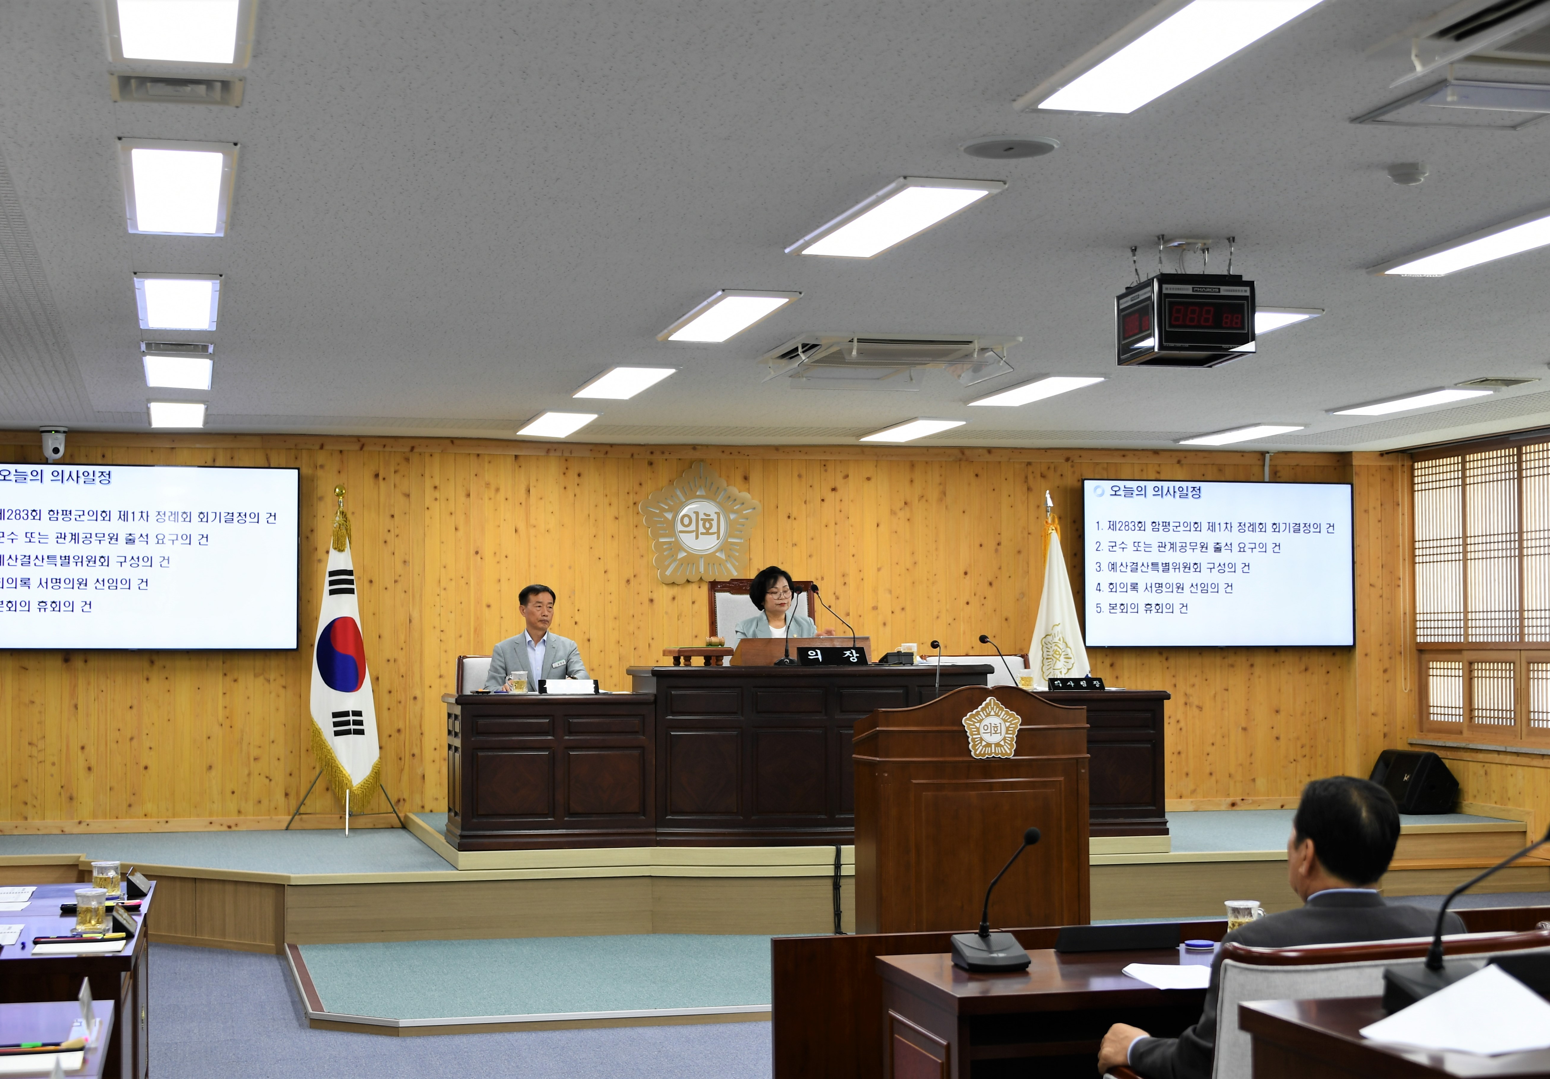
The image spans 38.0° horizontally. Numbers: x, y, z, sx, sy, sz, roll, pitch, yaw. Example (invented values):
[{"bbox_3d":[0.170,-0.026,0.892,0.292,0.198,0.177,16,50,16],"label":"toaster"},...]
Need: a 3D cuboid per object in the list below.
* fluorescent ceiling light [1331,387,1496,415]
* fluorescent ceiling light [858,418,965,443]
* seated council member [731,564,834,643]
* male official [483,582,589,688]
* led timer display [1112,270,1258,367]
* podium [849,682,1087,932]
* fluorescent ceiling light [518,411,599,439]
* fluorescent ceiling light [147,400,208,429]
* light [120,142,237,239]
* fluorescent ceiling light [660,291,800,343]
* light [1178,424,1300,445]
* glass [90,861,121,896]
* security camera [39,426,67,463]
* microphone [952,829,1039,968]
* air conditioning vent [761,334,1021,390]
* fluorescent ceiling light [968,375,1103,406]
[{"bbox_3d":[3.357,-0.724,11.904,0.310,0.036,1.220,1,-3,-15],"label":"fluorescent ceiling light"},{"bbox_3d":[0.805,-0.662,13.332,0.310,0.050,1.220,1,-3,-15],"label":"fluorescent ceiling light"},{"bbox_3d":[0.019,0.786,12.232,0.550,1.292,0.750,1,-3,-15],"label":"seated council member"},{"bbox_3d":[-1.244,0.911,11.760,0.550,1.320,0.720,1,-3,-15],"label":"male official"},{"bbox_3d":[1.339,-0.704,7.351,0.333,0.235,0.371,0,-3,-10],"label":"led timer display"},{"bbox_3d":[0.822,1.237,9.469,0.936,1.245,0.390,1,-3,-15],"label":"podium"},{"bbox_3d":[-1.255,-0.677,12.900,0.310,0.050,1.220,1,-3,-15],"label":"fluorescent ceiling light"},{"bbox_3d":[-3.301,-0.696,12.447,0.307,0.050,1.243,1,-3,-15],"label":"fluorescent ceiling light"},{"bbox_3d":[-1.741,-1.009,6.556,0.310,0.036,1.220,1,-3,-15],"label":"light"},{"bbox_3d":[-0.194,-0.882,9.018,0.310,0.036,1.220,1,-3,-15],"label":"fluorescent ceiling light"},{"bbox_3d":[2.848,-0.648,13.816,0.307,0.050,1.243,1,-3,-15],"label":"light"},{"bbox_3d":[-1.953,0.986,6.566,0.085,0.094,0.088,1,-3,-15],"label":"glass"},{"bbox_3d":[-4.185,-0.554,13.059,0.155,0.200,0.155,1,-3,-25],"label":"security camera"},{"bbox_3d":[0.456,0.732,4.596,0.172,0.275,0.155,1,-3,-19],"label":"microphone"},{"bbox_3d":[0.491,-0.790,9.909,0.950,0.110,0.950,1,-3,-15],"label":"air conditioning vent"},{"bbox_3d":[1.312,-0.764,11.380,0.310,0.050,1.220,1,-3,-15],"label":"fluorescent ceiling light"}]

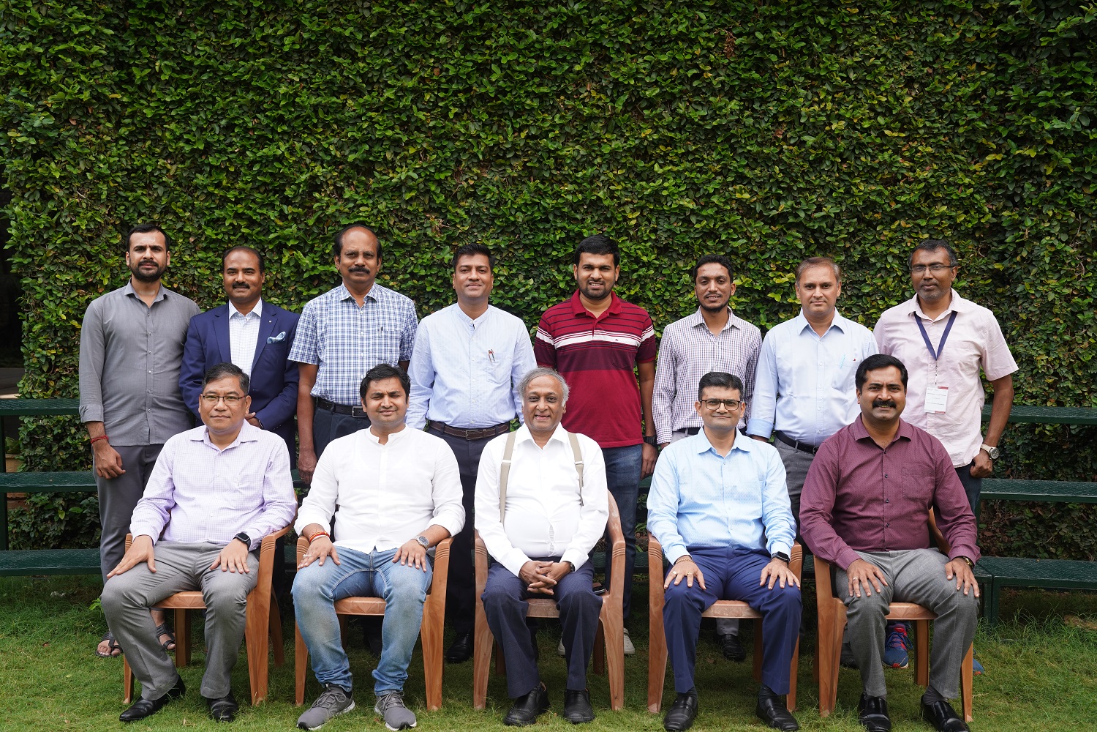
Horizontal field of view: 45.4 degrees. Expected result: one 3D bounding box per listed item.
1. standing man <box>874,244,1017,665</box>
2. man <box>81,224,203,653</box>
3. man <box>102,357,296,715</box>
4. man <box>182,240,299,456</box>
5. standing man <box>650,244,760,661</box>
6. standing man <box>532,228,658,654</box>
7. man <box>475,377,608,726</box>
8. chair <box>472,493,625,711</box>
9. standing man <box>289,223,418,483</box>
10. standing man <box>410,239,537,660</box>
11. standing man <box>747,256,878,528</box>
[{"bbox_3d":[1.610,0.354,5.407,0.580,1.748,0.360,2,5,21],"label":"standing man"},{"bbox_3d":[-1.702,0.303,5.510,0.510,1.793,0.340,-1,5,-17],"label":"man"},{"bbox_3d":[-1.296,0.618,4.965,0.603,1.250,0.693,0,4,-1],"label":"man"},{"bbox_3d":[-1.292,0.347,5.521,0.530,1.707,0.360,-1,4,-13],"label":"man"},{"bbox_3d":[0.659,0.373,5.508,0.480,1.684,0.340,1,4,6],"label":"standing man"},{"bbox_3d":[0.194,0.325,5.565,0.520,1.764,0.340,1,4,2],"label":"standing man"},{"bbox_3d":[-0.027,0.633,4.946,0.520,1.241,0.672,0,4,0],"label":"man"},{"bbox_3d":[0.000,0.833,5.086,0.560,0.820,0.580,0,4,0],"label":"chair"},{"bbox_3d":[-0.819,0.303,5.531,0.540,1.799,0.340,0,4,-10],"label":"standing man"},{"bbox_3d":[-0.321,0.353,5.447,0.540,1.719,0.340,0,4,-3],"label":"standing man"},{"bbox_3d":[1.084,0.383,5.460,0.540,1.675,0.340,1,4,10],"label":"standing man"}]

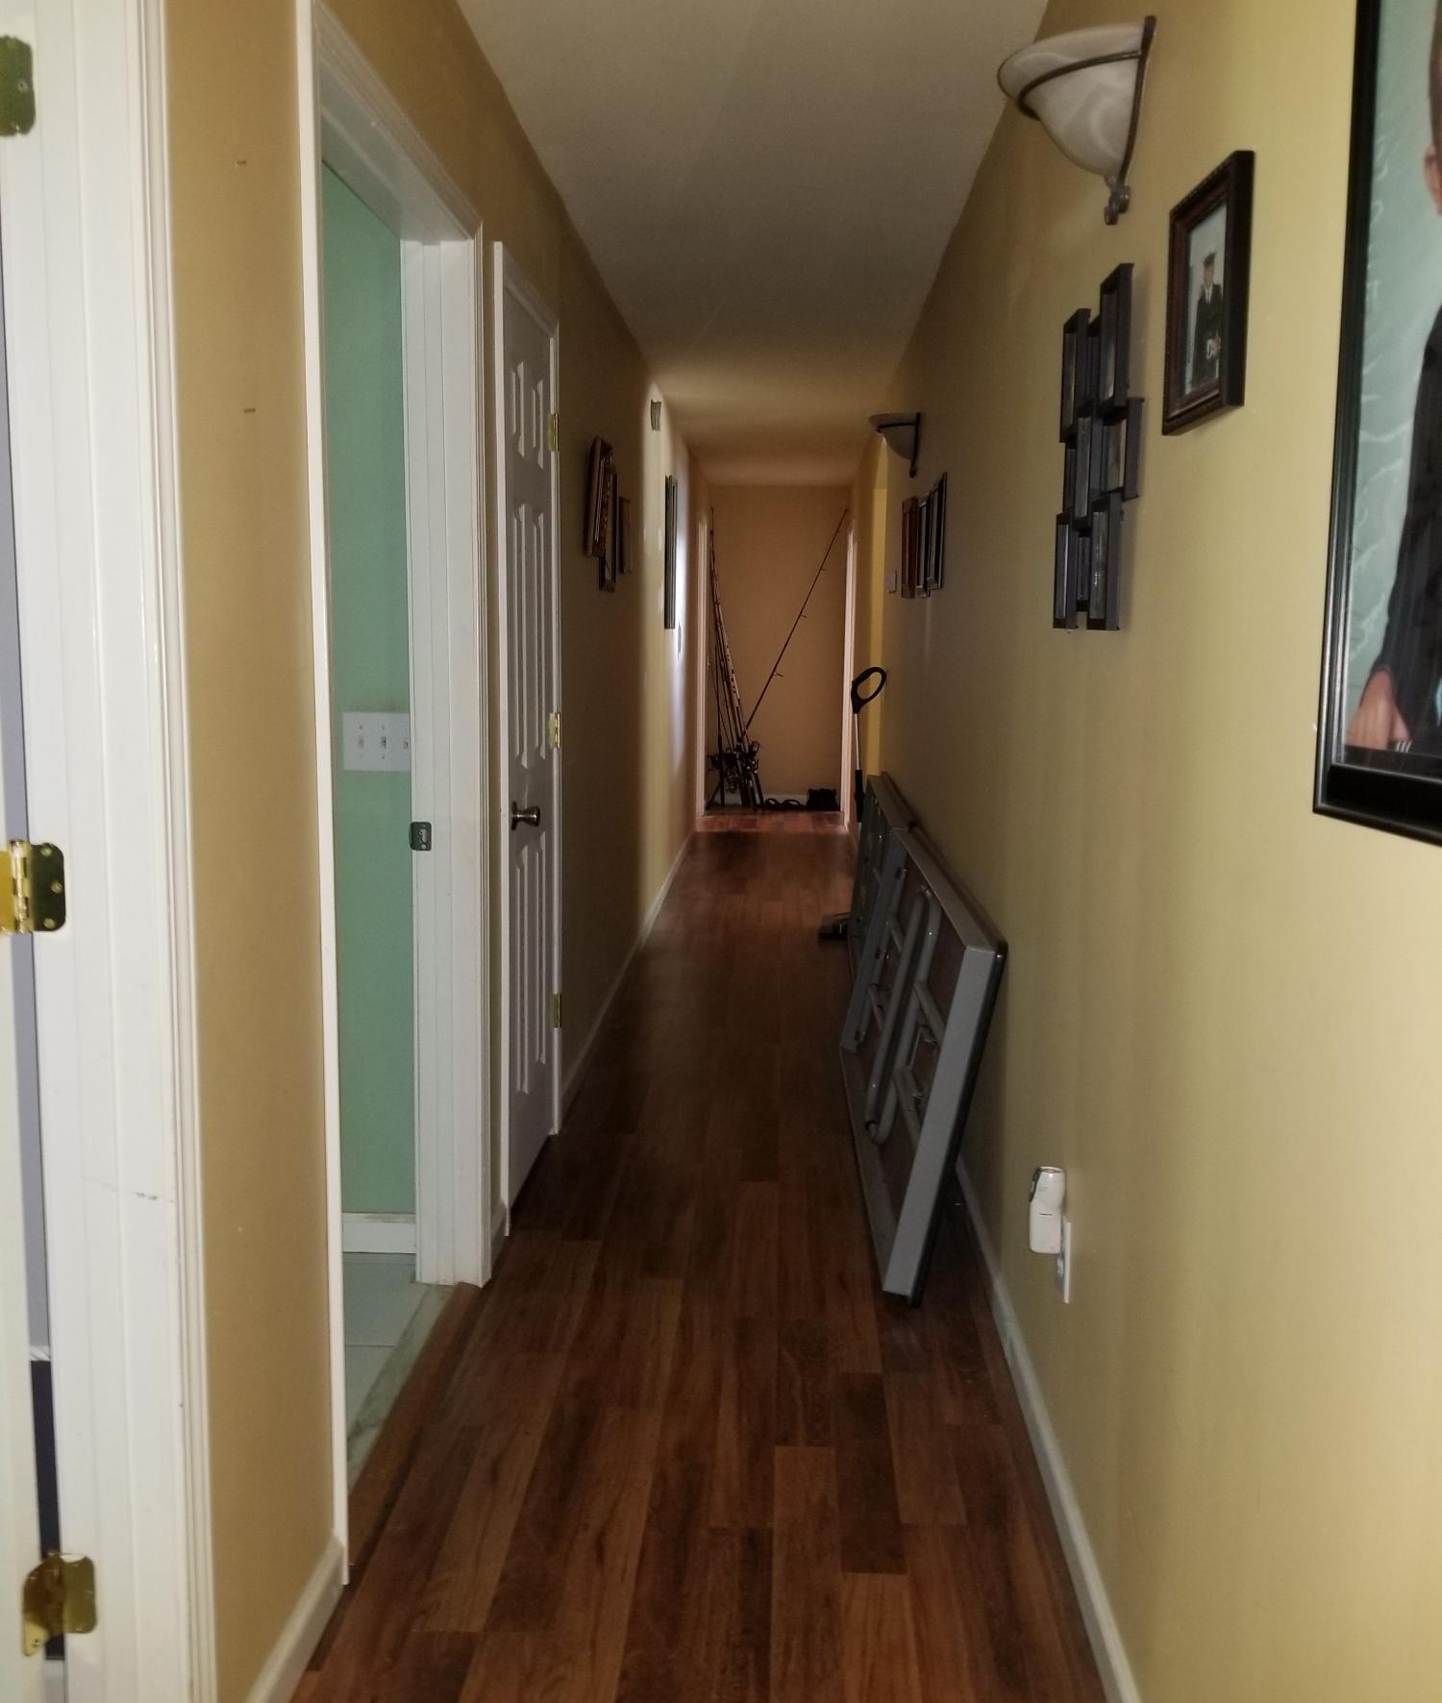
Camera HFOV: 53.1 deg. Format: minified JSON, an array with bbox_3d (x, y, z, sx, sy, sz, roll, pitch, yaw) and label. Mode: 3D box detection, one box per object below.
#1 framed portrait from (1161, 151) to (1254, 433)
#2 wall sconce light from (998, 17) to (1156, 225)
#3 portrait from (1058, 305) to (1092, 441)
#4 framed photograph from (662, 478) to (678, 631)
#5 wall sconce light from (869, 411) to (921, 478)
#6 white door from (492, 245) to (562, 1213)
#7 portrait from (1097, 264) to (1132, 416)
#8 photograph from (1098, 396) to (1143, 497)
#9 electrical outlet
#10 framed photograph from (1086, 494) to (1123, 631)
[{"bbox_3d":[0.508,-0.573,1.513,0.021,0.243,0.223,1,8,2],"label":"framed portrait"},{"bbox_3d":[0.455,-0.944,1.924,0.178,0.215,0.310,1,8,2],"label":"wall sconce light"},{"bbox_3d":[0.543,-0.725,2.219,0.017,0.182,0.123,1,8,2],"label":"portrait"},{"bbox_3d":[-0.251,-1.502,7.324,0.023,0.745,0.490,1,8,2],"label":"framed photograph"},{"bbox_3d":[0.601,-1.407,5.072,0.178,0.215,0.310,1,8,2],"label":"wall sconce light"},{"bbox_3d":[-0.468,-0.226,3.439,0.048,2.060,0.660,1,8,2],"label":"white door"},{"bbox_3d":[0.531,-0.686,1.956,0.017,0.178,0.122,1,8,2],"label":"portrait"},{"bbox_3d":[0.524,-0.519,1.895,0.019,0.122,0.145,1,8,2],"label":"photograph"},{"bbox_3d":[0.519,0.612,2.197,0.009,0.122,0.072,1,8,2],"label":"electrical outlet"},{"bbox_3d":[0.526,-0.393,1.983,0.017,0.177,0.128,1,8,2],"label":"framed photograph"}]

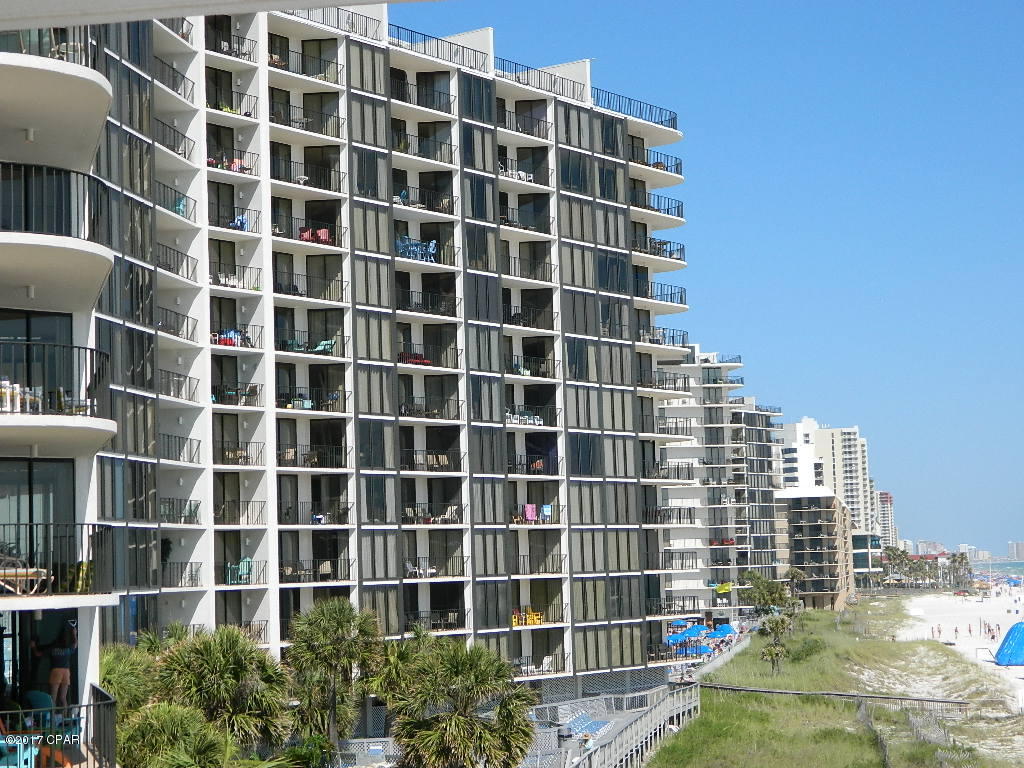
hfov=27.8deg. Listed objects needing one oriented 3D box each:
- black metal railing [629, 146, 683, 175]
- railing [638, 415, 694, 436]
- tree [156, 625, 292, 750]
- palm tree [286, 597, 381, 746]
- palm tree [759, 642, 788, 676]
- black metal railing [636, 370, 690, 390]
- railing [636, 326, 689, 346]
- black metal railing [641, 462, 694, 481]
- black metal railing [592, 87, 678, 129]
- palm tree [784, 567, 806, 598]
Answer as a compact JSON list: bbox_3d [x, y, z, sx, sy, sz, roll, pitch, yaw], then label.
[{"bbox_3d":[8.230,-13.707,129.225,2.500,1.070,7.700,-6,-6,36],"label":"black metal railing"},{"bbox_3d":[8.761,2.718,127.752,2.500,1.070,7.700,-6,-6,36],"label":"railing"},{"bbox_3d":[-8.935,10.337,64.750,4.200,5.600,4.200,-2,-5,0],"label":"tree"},{"bbox_3d":[-7.306,12.160,85.701,3.900,6.700,3.900,-2,-5,0],"label":"palm tree"},{"bbox_3d":[19.868,20.907,156.886,2.150,2.550,2.150,-2,-5,0],"label":"palm tree"},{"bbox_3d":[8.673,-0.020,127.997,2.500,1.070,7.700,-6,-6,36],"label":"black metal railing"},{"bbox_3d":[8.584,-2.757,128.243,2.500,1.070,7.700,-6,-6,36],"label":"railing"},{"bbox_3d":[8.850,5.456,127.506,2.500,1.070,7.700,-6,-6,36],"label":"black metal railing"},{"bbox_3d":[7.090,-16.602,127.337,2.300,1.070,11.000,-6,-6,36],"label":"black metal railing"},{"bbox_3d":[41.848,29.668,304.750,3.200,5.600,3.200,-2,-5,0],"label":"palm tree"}]

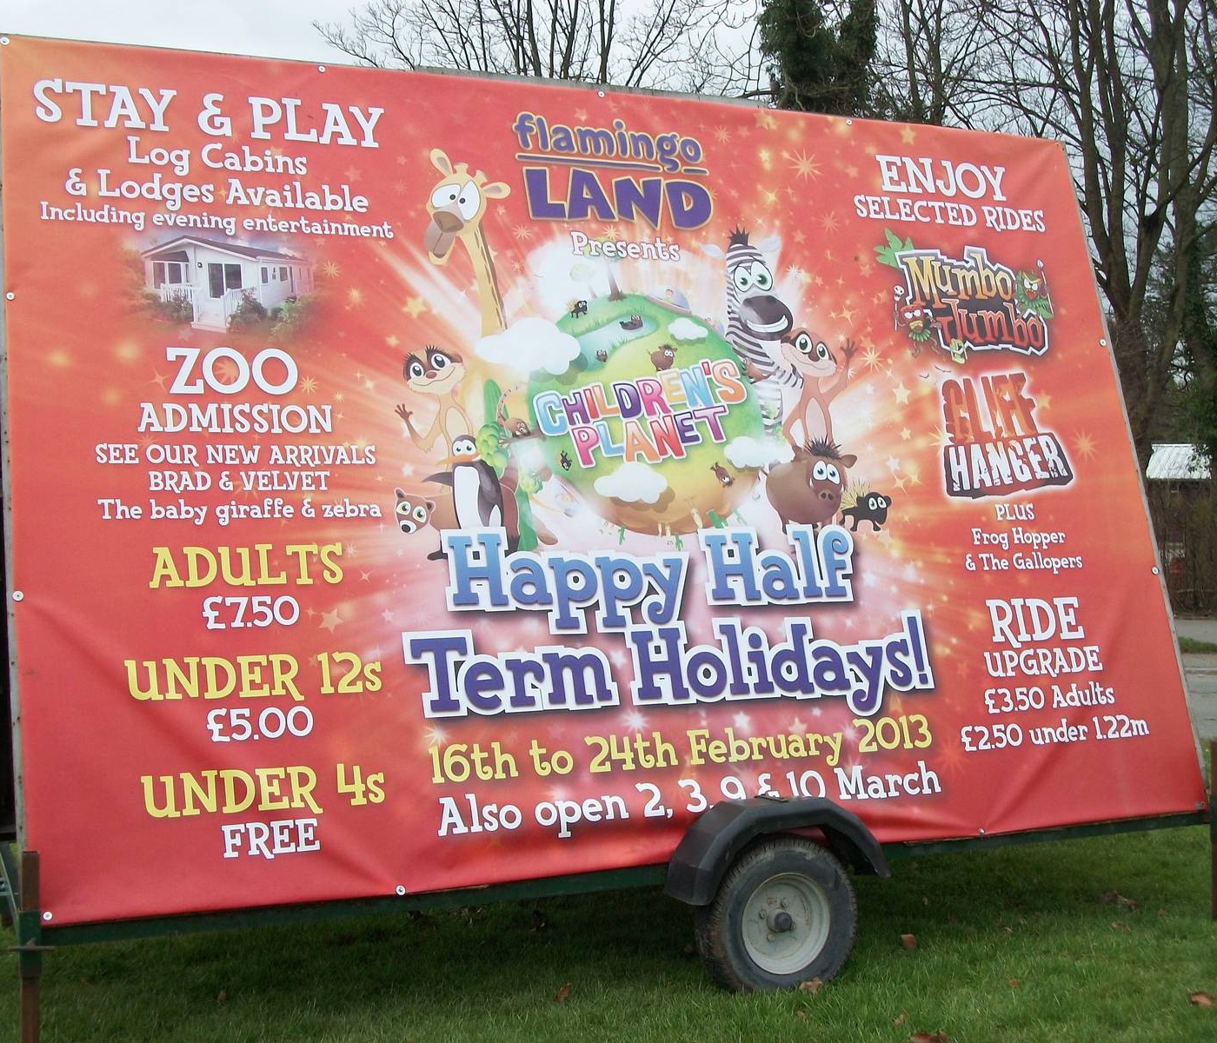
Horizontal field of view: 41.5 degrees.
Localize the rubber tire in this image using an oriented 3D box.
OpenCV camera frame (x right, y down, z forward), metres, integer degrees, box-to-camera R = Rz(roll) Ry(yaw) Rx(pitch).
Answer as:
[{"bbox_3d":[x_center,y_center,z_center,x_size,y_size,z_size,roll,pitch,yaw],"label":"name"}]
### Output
[{"bbox_3d":[0.602,1.417,5.724,0.580,0.580,0.163,0,0,-23],"label":"rubber tire"}]

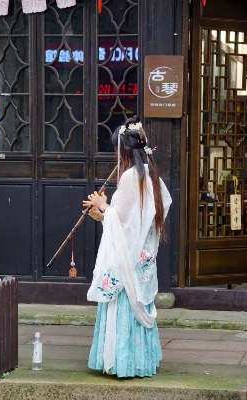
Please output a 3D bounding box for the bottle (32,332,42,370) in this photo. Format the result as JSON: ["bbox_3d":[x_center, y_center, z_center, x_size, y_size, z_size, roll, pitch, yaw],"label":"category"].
[{"bbox_3d":[-0.567,0.999,8.204,0.065,0.245,0.065,0,5,0],"label":"bottle"}]

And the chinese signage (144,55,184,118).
[{"bbox_3d":[0.321,-0.895,9.837,0.305,0.490,0.030,1,5,8],"label":"chinese signage"}]

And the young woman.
[{"bbox_3d":[0.022,0.294,8.167,0.550,1.660,0.530,4,6,37],"label":"young woman"}]

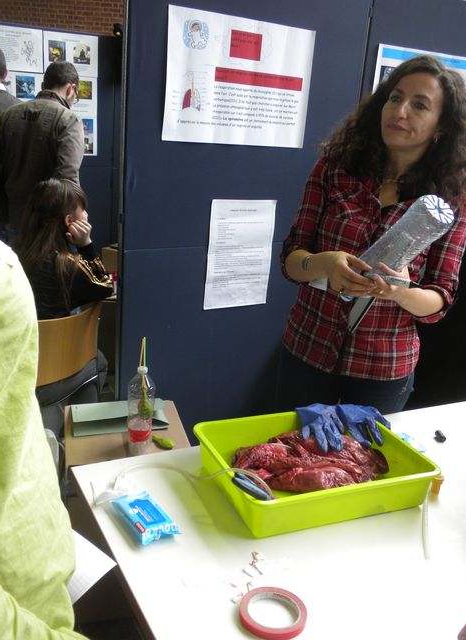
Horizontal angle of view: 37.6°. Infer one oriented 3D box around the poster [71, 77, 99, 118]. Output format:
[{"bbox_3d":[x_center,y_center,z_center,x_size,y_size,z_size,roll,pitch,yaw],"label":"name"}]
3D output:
[{"bbox_3d":[-0.872,-1.209,3.705,0.297,0.210,0.010,-8,22,-32],"label":"poster"}]

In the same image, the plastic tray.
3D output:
[{"bbox_3d":[0.158,0.291,1.371,0.390,0.085,0.300,-4,20,-23],"label":"plastic tray"}]

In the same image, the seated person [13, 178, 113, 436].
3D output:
[{"bbox_3d":[-0.638,0.081,2.499,0.480,1.150,0.640,20,24,39],"label":"seated person"}]

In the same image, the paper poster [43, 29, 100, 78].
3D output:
[{"bbox_3d":[-0.857,-1.409,3.638,0.297,0.210,0.010,-8,22,-32],"label":"paper poster"}]

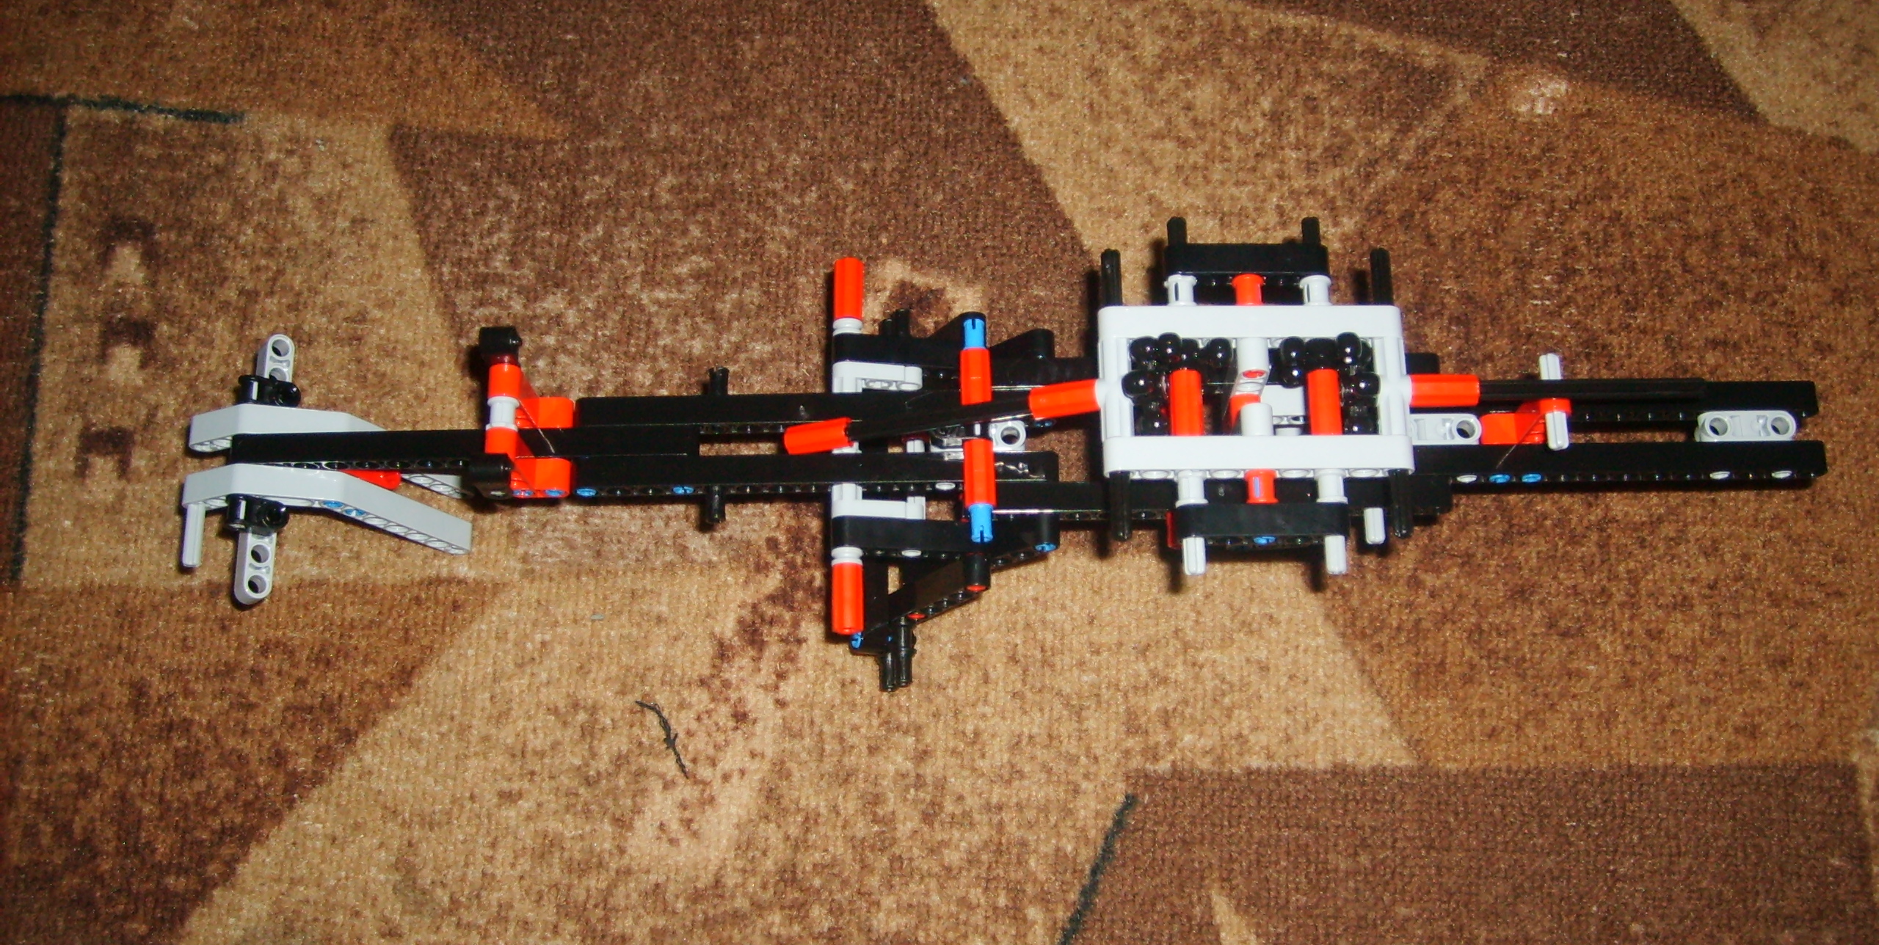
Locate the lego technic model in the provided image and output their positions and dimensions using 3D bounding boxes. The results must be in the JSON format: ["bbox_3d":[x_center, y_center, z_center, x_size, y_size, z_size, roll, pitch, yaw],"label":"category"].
[{"bbox_3d":[0.013,-0.005,0.476,0.416,0.092,0.104,-1,72,1],"label":"lego technic model"}]

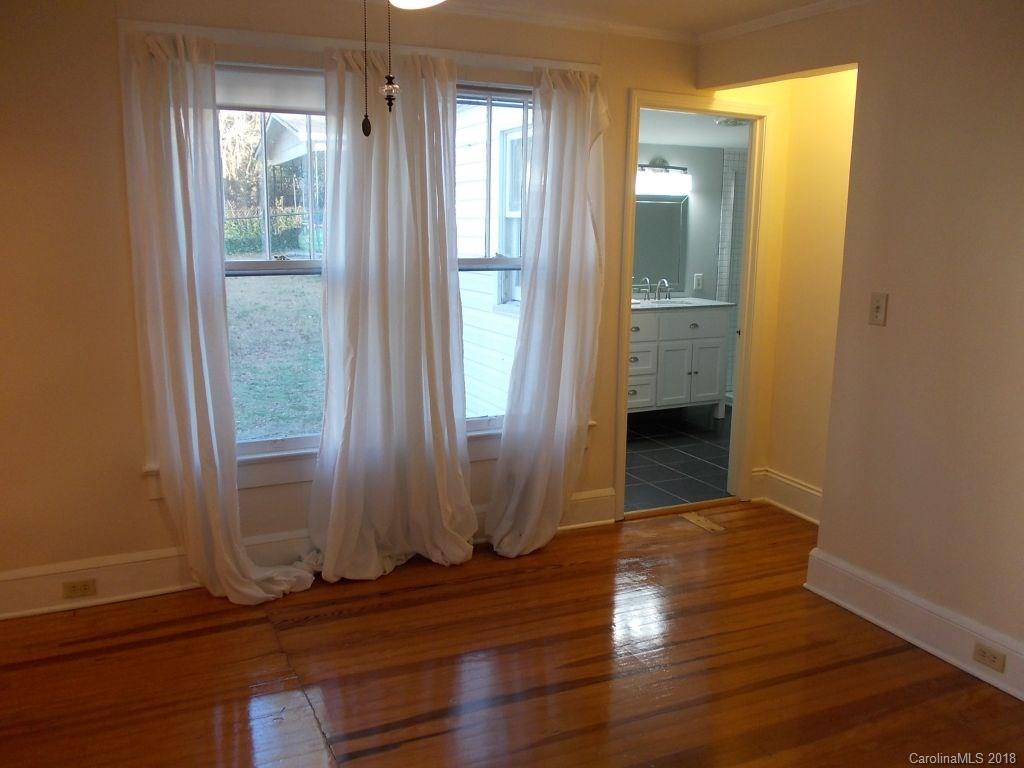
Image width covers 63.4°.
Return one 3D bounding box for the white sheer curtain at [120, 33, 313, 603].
[{"bbox_3d":[-1.087,-0.192,3.167,0.595,2.135,0.220,-4,12,-25],"label":"white sheer curtain"}]

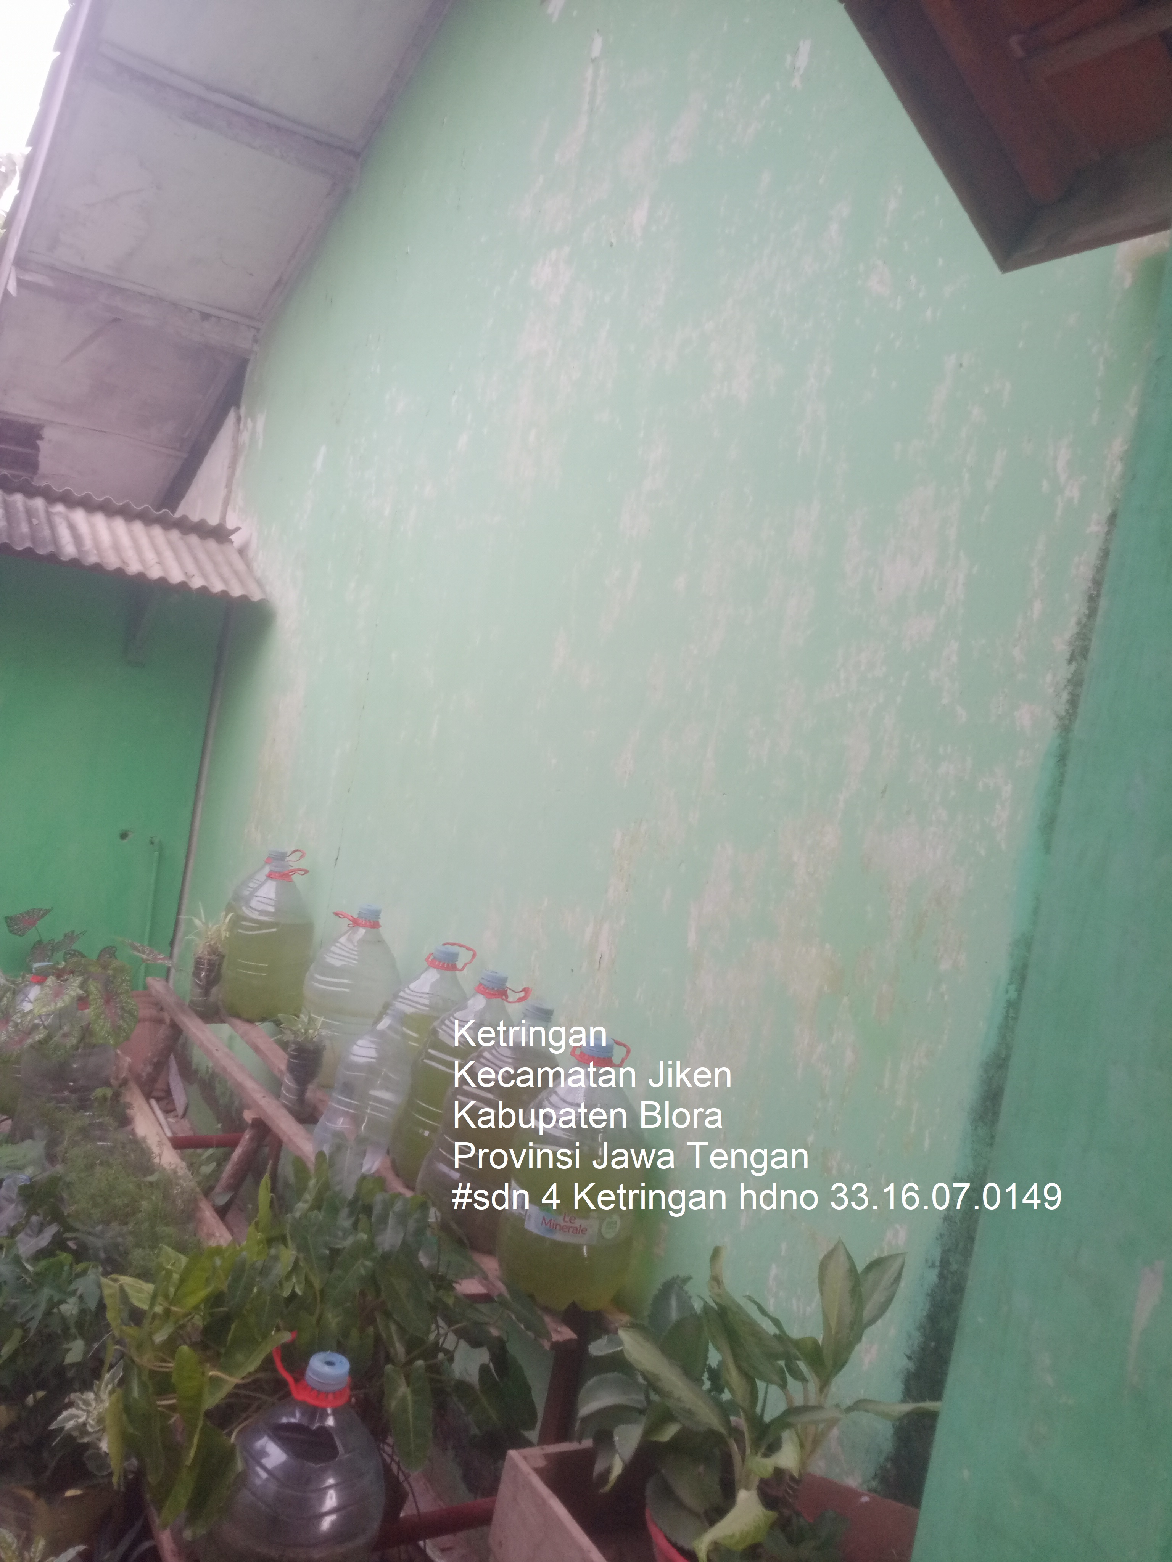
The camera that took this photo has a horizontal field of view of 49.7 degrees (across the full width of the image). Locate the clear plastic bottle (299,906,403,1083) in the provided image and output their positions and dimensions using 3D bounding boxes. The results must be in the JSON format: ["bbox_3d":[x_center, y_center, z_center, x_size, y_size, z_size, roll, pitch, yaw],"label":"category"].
[{"bbox_3d":[-0.599,0.559,3.313,0.250,0.458,0.250,6,4,-32],"label":"clear plastic bottle"}]

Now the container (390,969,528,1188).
[{"bbox_3d":[-0.269,0.650,2.803,0.243,0.466,0.243,16,4,-2],"label":"container"}]

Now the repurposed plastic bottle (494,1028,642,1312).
[{"bbox_3d":[-0.018,0.707,2.318,0.243,0.466,0.243,10,4,3],"label":"repurposed plastic bottle"}]

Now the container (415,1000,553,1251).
[{"bbox_3d":[-0.165,0.665,2.482,0.243,0.466,0.243,18,4,1],"label":"container"}]

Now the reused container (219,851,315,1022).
[{"bbox_3d":[-0.947,0.470,3.783,0.250,0.458,0.250,6,4,-32],"label":"reused container"}]

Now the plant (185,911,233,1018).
[{"bbox_3d":[-1.119,0.531,3.700,0.135,0.310,0.135,7,4,-32],"label":"plant"}]

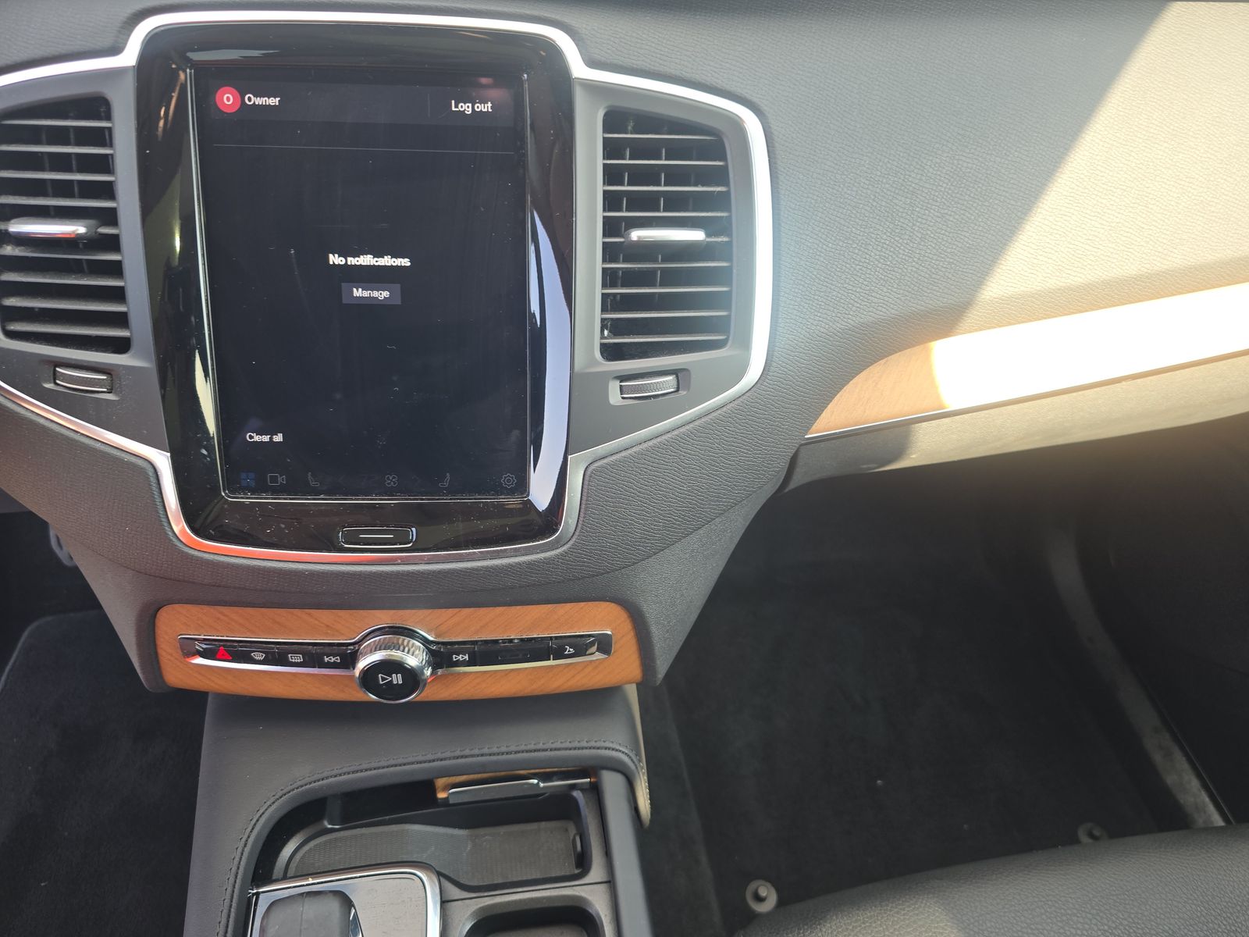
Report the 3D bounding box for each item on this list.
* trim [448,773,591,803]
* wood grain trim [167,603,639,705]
[{"bbox_3d":[-0.057,0.176,0.455,0.079,0.010,0.008,-4,48,-9],"label":"trim"},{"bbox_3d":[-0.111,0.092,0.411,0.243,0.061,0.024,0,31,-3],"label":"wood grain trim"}]

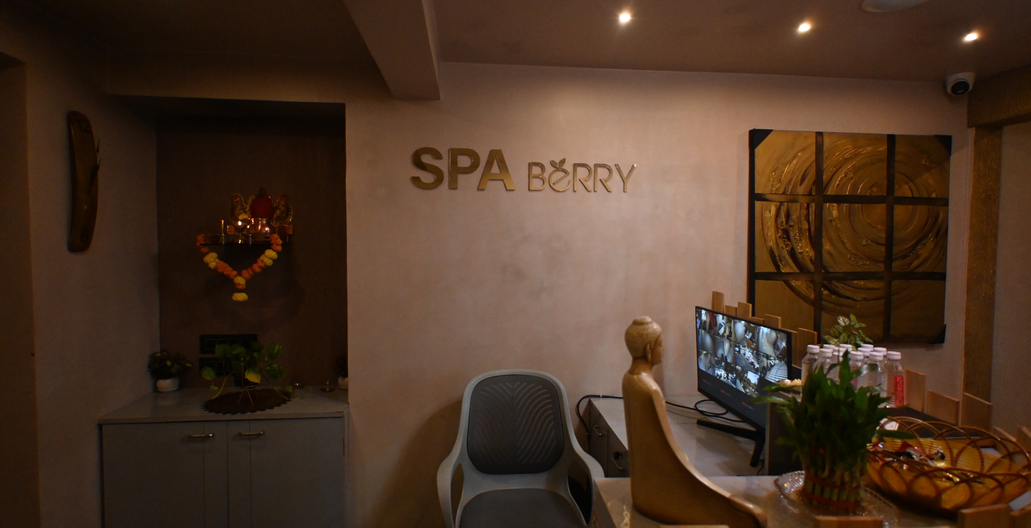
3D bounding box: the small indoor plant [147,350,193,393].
[{"bbox_3d":[-1.593,0.494,2.374,0.180,0.198,0.170,0,2,-5],"label":"small indoor plant"}]

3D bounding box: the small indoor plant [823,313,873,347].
[{"bbox_3d":[0.996,0.263,1.550,0.150,0.230,0.150,0,2,-5],"label":"small indoor plant"}]

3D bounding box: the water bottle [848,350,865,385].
[{"bbox_3d":[0.906,0.310,1.370,0.051,0.150,0.051,0,2,-5],"label":"water bottle"}]

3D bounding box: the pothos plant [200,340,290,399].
[{"bbox_3d":[-1.170,0.462,2.255,0.350,0.275,0.280,0,2,-5],"label":"pothos plant"}]

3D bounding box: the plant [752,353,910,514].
[{"bbox_3d":[0.503,0.259,0.826,0.220,0.240,0.200,0,2,-5],"label":"plant"}]

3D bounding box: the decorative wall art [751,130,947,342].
[{"bbox_3d":[1.538,-0.113,2.381,0.950,0.963,0.048,0,2,-5],"label":"decorative wall art"}]

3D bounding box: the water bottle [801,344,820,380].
[{"bbox_3d":[0.839,0.307,1.454,0.051,0.150,0.051,0,2,-5],"label":"water bottle"}]

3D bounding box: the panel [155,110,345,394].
[{"bbox_3d":[-1.222,-0.050,2.462,0.920,1.280,0.030,0,2,-5],"label":"panel"}]

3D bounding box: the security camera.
[{"bbox_3d":[2.027,-0.809,2.354,0.110,0.092,0.110,2,3,37],"label":"security camera"}]

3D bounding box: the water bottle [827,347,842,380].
[{"bbox_3d":[0.895,0.309,1.416,0.051,0.150,0.051,0,2,-5],"label":"water bottle"}]

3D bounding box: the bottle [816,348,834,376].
[{"bbox_3d":[0.845,0.309,1.405,0.051,0.150,0.051,0,2,-5],"label":"bottle"}]

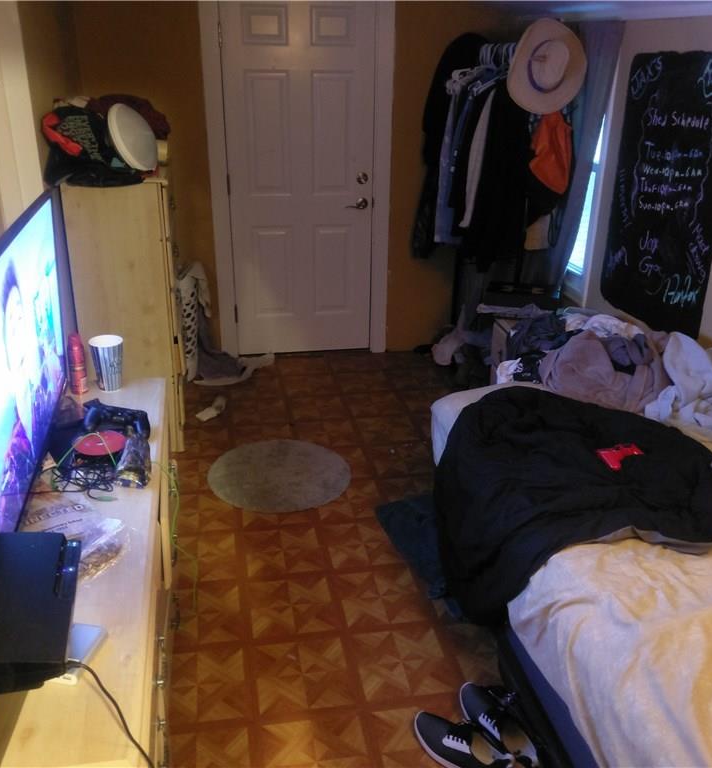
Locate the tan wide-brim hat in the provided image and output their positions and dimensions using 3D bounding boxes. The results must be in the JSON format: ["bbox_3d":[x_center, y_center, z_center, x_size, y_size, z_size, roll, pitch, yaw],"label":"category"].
[{"bbox_3d":[0.742,-1.230,2.980,0.310,0.375,0.130,6,17,3],"label":"tan wide-brim hat"}]

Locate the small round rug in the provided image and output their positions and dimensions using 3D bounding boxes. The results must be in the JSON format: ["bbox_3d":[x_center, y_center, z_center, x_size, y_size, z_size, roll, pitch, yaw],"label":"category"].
[{"bbox_3d":[-0.332,0.382,3.329,0.610,0.012,0.610,0,25,0],"label":"small round rug"}]

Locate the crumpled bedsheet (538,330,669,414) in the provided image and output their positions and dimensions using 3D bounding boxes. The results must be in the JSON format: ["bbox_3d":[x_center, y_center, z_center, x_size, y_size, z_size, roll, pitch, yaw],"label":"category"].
[{"bbox_3d":[0.906,-0.066,2.879,0.420,0.250,0.420,-4,25,-9],"label":"crumpled bedsheet"}]

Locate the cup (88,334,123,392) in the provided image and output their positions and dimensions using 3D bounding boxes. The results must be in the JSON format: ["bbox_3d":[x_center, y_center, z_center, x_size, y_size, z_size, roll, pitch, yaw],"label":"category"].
[{"bbox_3d":[-0.679,-0.053,2.102,0.093,0.135,0.093,-4,25,-9],"label":"cup"}]

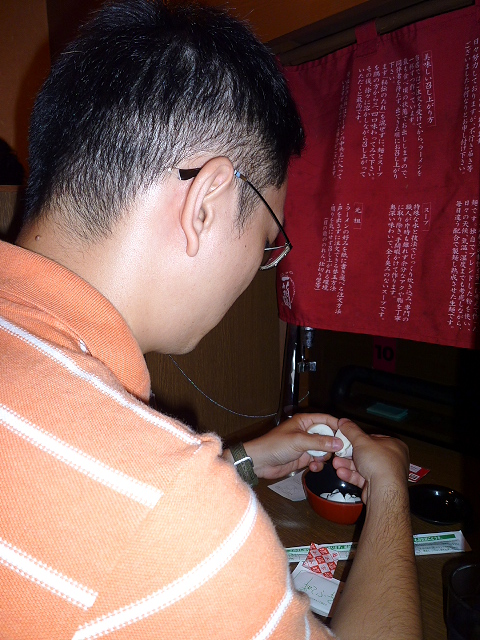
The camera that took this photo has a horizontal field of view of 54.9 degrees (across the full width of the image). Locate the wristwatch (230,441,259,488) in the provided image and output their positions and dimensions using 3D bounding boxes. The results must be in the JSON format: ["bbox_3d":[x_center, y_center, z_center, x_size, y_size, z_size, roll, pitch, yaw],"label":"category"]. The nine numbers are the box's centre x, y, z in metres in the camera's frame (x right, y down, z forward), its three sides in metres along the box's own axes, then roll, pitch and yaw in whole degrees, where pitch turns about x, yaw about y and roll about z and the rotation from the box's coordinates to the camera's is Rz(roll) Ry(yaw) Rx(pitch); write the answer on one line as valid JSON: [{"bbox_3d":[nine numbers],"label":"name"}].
[{"bbox_3d":[0.010,0.191,0.617,0.037,0.060,0.050,-20,18,6],"label":"wristwatch"}]

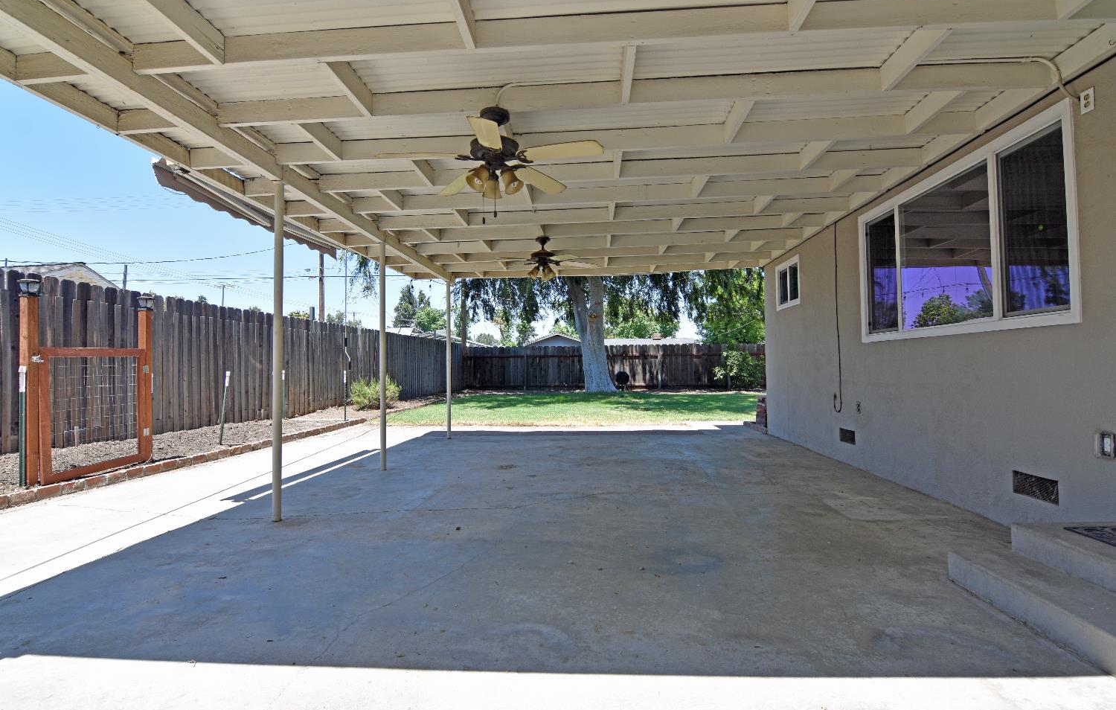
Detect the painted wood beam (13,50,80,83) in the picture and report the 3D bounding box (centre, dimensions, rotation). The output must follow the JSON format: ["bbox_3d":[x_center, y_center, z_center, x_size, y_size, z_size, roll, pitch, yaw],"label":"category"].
[{"bbox_3d":[-2.419,-1.434,2.463,0.530,0.137,0.040,-1,-2,4],"label":"painted wood beam"}]

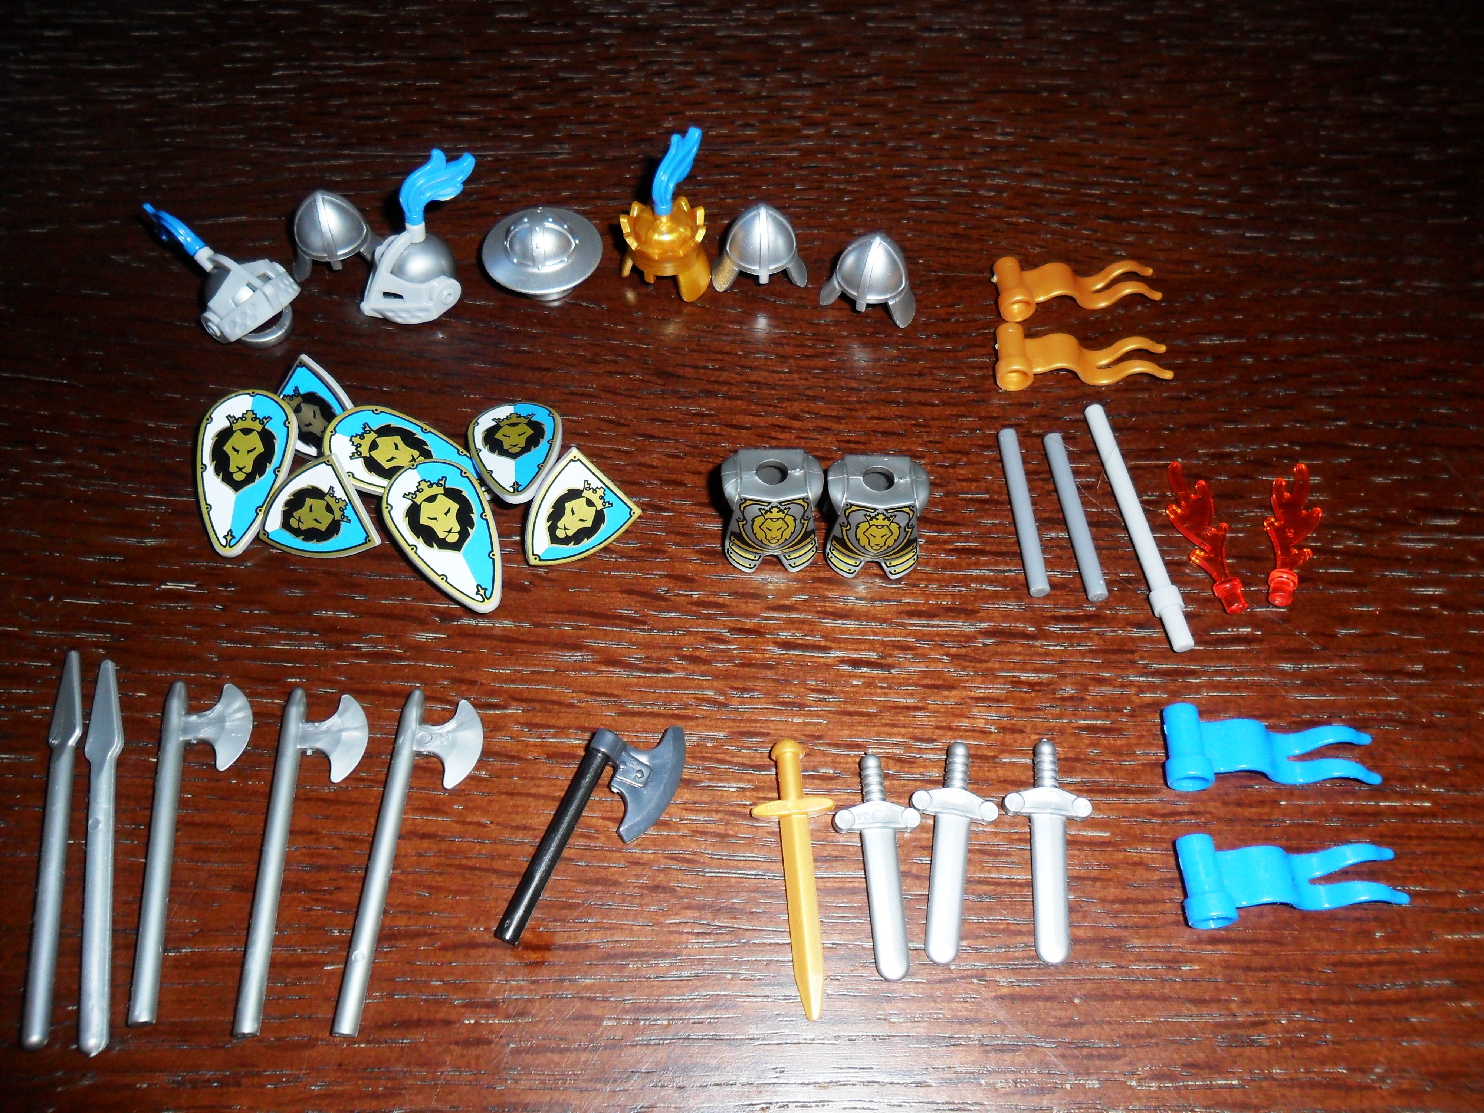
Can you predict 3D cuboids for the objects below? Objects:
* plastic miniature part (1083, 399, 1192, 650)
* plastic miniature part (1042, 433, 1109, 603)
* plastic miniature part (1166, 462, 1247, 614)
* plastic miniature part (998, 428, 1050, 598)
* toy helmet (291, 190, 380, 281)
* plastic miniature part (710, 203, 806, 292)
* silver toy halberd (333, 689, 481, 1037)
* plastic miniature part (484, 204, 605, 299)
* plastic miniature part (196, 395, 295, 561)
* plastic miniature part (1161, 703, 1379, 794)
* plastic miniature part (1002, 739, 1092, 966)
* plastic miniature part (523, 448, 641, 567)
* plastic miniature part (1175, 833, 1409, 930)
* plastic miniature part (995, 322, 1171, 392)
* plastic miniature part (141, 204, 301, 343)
[{"bbox_3d":[0.065,-0.006,0.191,0.005,0.005,0.048,-6,59,-5],"label":"plastic miniature part"},{"bbox_3d":[0.057,-0.007,0.197,0.003,0.003,0.032,-6,61,-3],"label":"plastic miniature part"},{"bbox_3d":[0.078,-0.004,0.195,0.009,0.004,0.030,-10,61,-5],"label":"plastic miniature part"},{"bbox_3d":[0.047,-0.008,0.193,0.003,0.003,0.032,-2,59,-3],"label":"plastic miniature part"},{"bbox_3d":[-0.077,-0.063,0.217,0.017,0.015,0.016,-10,61,-9],"label":"toy helmet"},{"bbox_3d":[0.004,-0.060,0.220,0.018,0.016,0.016,-2,60,-1],"label":"plastic miniature part"},{"bbox_3d":[-0.048,0.043,0.170,0.013,0.003,0.051,3,61,2],"label":"silver toy halberd"},{"bbox_3d":[-0.037,-0.057,0.215,0.022,0.014,0.022,0,59,-1],"label":"plastic miniature part"},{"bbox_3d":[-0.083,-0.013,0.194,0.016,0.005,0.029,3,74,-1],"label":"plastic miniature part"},{"bbox_3d":[0.081,0.030,0.177,0.034,0.007,0.013,4,60,-1],"label":"plastic miniature part"},{"bbox_3d":[0.045,0.043,0.170,0.013,0.004,0.033,6,60,0],"label":"plastic miniature part"},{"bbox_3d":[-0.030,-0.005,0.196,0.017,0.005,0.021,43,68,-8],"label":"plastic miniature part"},{"bbox_3d":[0.080,0.047,0.168,0.033,0.007,0.012,0,60,-3],"label":"plastic miniature part"},{"bbox_3d":[0.061,-0.037,0.209,0.032,0.006,0.013,-2,59,-2],"label":"plastic miniature part"},{"bbox_3d":[-0.096,-0.052,0.210,0.035,0.015,0.017,34,64,16],"label":"plastic miniature part"}]

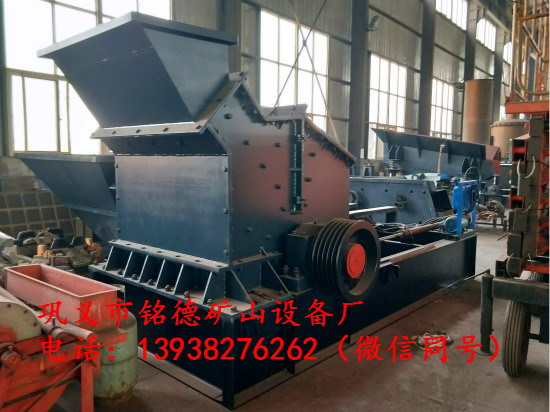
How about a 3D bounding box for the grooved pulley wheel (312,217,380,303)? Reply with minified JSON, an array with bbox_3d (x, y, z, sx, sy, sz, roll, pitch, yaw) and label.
[{"bbox_3d":[0.524,0.376,2.829,0.200,0.566,0.566,5,6,44],"label":"grooved pulley wheel"}]

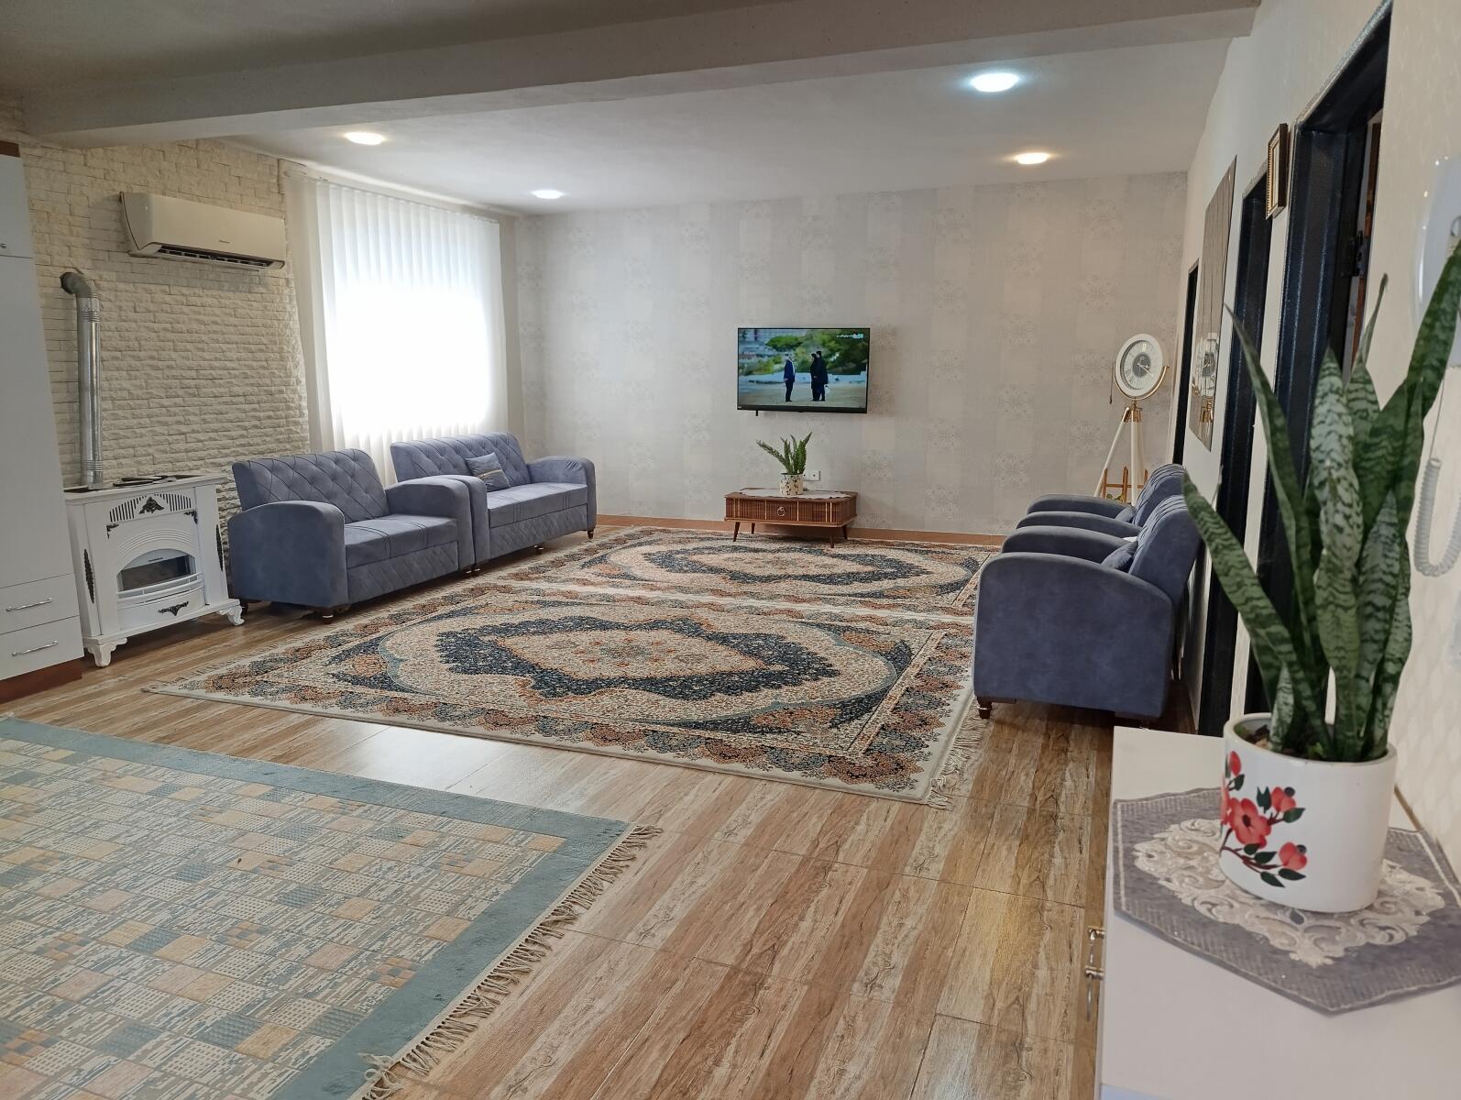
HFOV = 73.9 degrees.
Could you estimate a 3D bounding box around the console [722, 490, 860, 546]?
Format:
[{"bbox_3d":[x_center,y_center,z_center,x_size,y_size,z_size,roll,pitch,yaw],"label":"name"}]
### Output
[{"bbox_3d":[0.517,-0.268,8.197,1.012,0.393,0.551,4,11,21],"label":"console"}]

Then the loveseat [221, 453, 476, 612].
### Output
[{"bbox_3d":[-2.501,-0.154,6.533,0.860,0.938,1.489,4,11,21],"label":"loveseat"}]

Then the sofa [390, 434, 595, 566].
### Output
[{"bbox_3d":[-1.885,-0.442,8.103,0.851,0.957,1.856,4,11,21],"label":"sofa"}]

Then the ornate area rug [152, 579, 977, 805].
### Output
[{"bbox_3d":[-0.537,0.531,5.004,3.545,0.015,2.465,3,11,19],"label":"ornate area rug"}]

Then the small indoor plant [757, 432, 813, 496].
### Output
[{"bbox_3d":[0.452,-0.737,8.221,0.470,0.521,0.362,4,11,21],"label":"small indoor plant"}]

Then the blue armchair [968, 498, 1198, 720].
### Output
[{"bbox_3d":[1.551,0.212,4.233,0.826,0.902,0.913,4,11,21],"label":"blue armchair"}]

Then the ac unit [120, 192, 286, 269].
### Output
[{"bbox_3d":[-3.370,-2.044,6.305,0.232,0.353,1.034,4,11,21],"label":"ac unit"}]

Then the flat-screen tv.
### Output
[{"bbox_3d":[0.654,-1.618,8.751,1.213,0.722,0.068,4,11,21],"label":"flat-screen tv"}]

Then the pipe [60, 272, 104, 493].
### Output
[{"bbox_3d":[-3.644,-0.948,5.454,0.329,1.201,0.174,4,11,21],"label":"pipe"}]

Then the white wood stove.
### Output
[{"bbox_3d":[-3.178,0.072,5.232,0.394,0.861,0.895,4,11,21],"label":"white wood stove"}]

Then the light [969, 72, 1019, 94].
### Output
[{"bbox_3d":[1.323,-2.336,4.855,0.226,0.044,0.226,4,11,21],"label":"light"}]

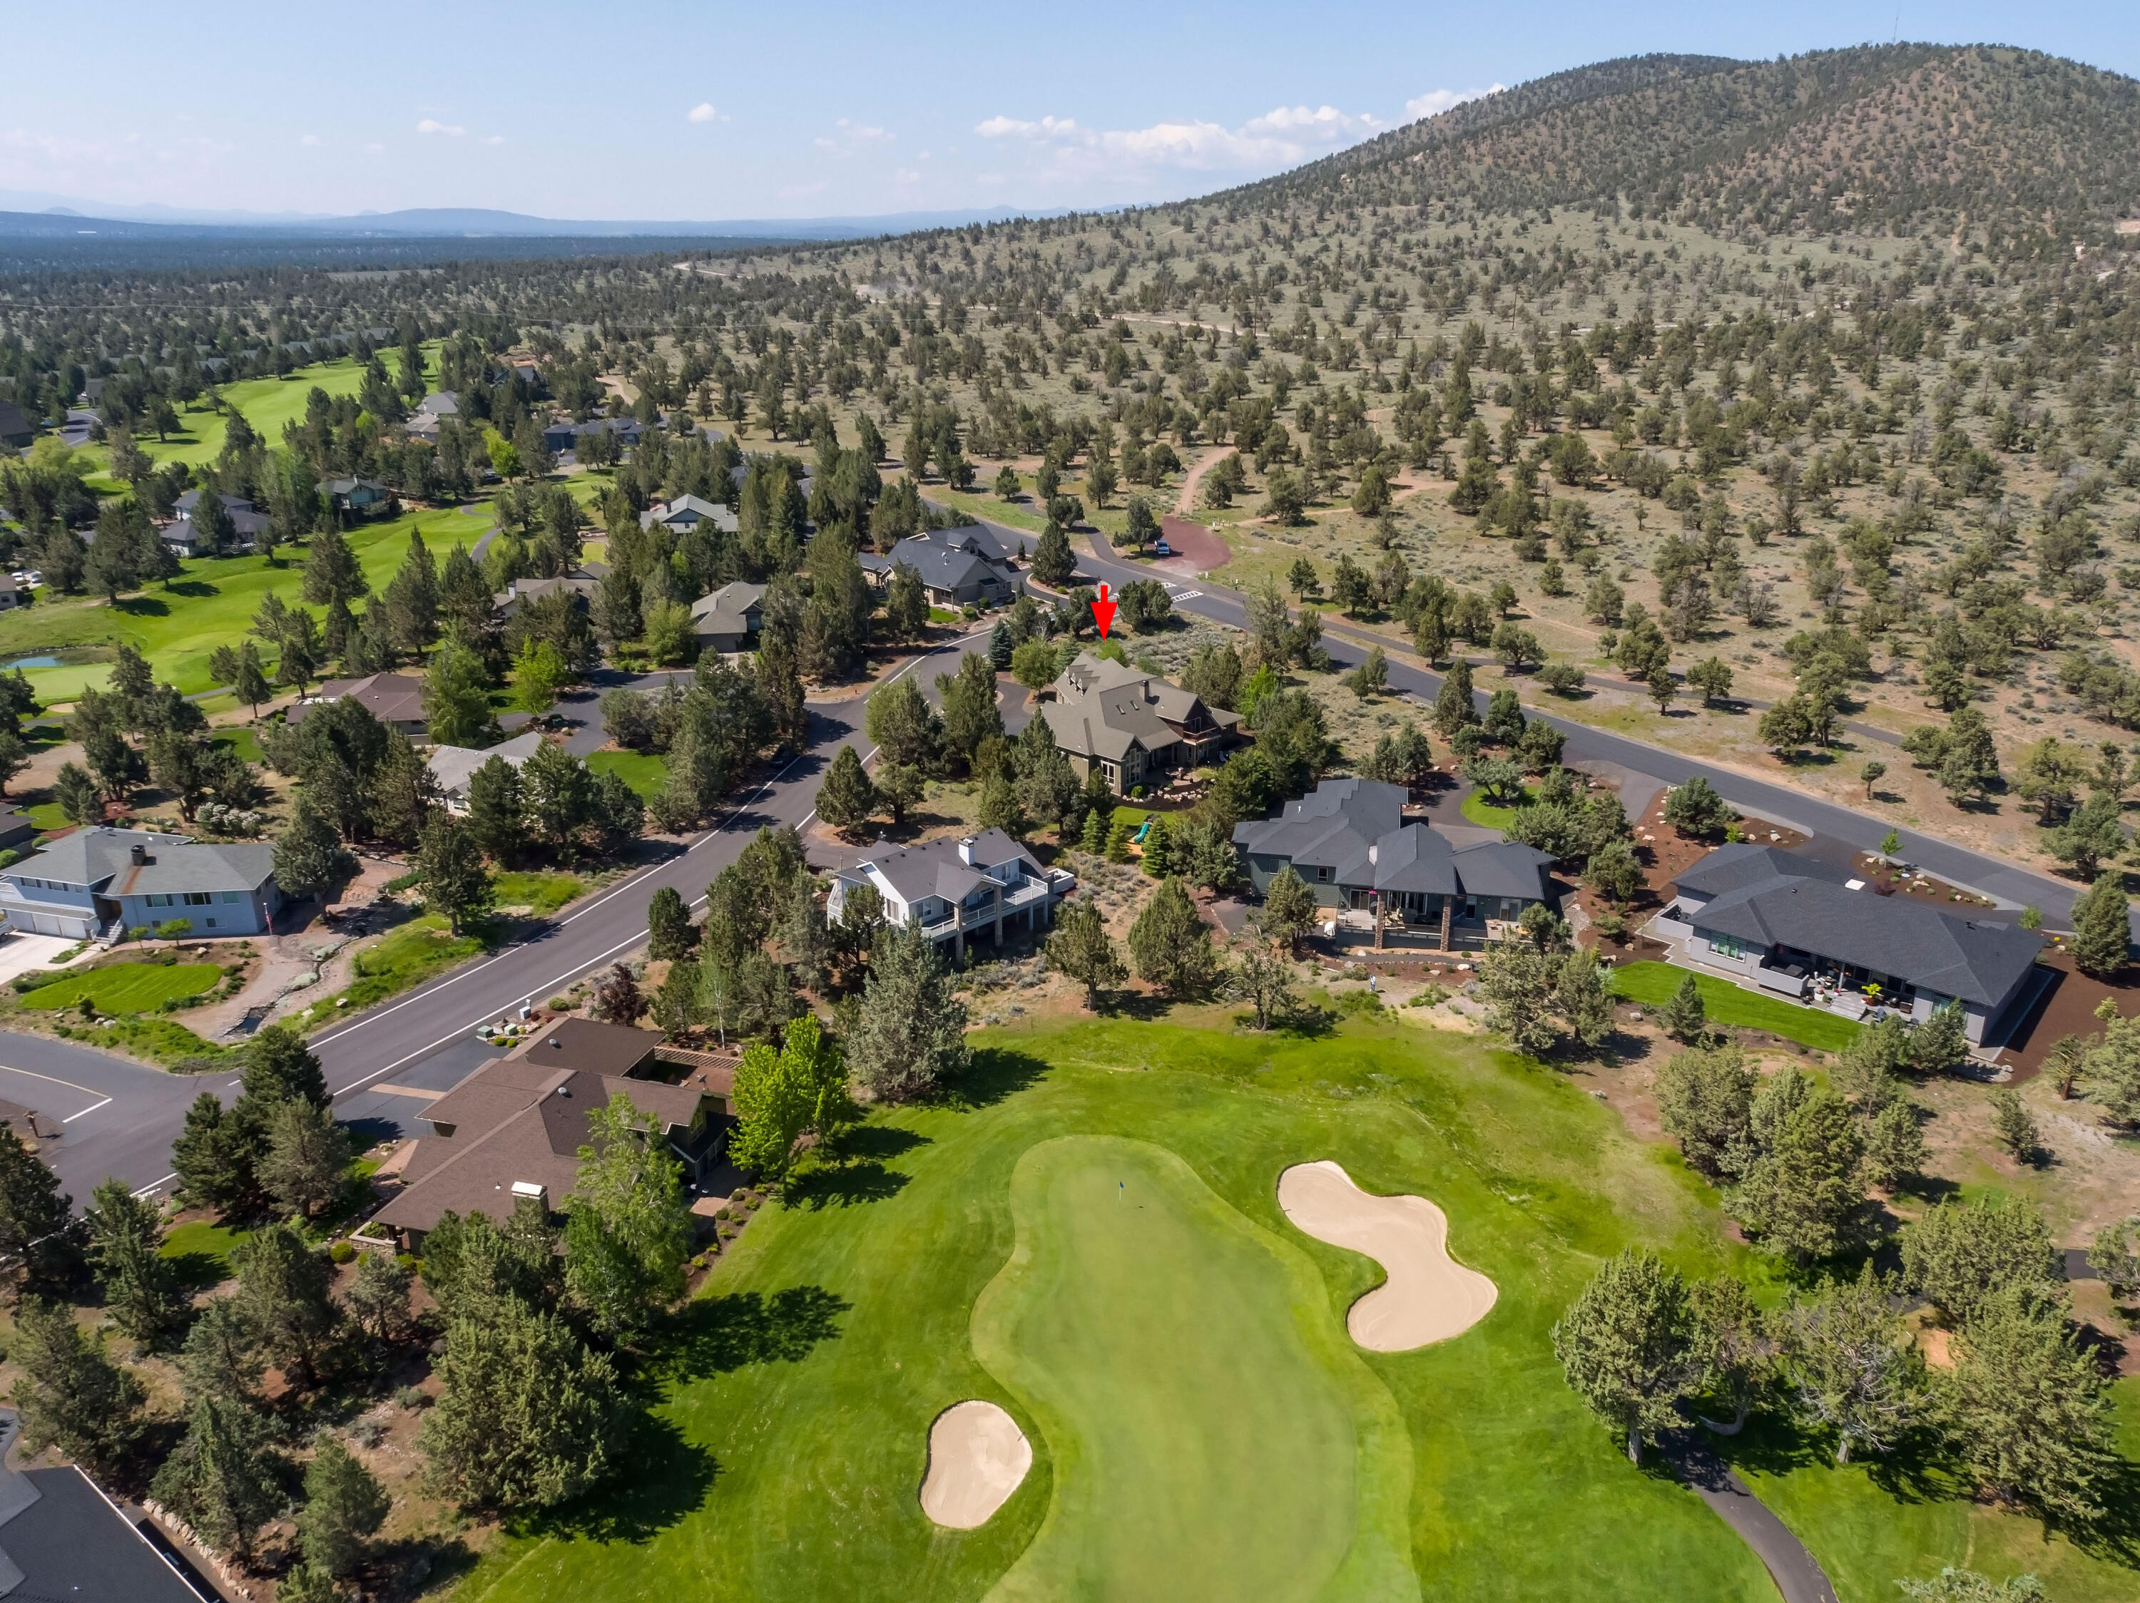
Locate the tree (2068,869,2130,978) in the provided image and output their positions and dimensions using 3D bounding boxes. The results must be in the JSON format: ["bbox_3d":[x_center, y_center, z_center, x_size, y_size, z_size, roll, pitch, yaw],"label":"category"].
[{"bbox_3d":[84.999,9.959,122.371,4.848,9.426,4.848,0,22,0],"label":"tree"}]

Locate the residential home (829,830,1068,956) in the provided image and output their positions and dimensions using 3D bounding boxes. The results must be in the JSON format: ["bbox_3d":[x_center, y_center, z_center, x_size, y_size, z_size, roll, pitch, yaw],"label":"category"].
[{"bbox_3d":[-11.753,7.318,133.699,18.700,8.000,14.500,-18,28,-38],"label":"residential home"}]

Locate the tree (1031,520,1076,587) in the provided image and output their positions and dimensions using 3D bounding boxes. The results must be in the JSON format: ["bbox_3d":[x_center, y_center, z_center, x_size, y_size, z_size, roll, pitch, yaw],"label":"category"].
[{"bbox_3d":[-2.996,-43.962,259.343,7.656,10.902,7.656,0,22,0],"label":"tree"}]

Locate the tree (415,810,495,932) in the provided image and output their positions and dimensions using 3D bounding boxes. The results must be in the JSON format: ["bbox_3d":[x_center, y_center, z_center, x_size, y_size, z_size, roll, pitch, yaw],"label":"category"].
[{"bbox_3d":[-55.318,6.408,133.455,6.566,11.873,6.566,0,22,0],"label":"tree"}]

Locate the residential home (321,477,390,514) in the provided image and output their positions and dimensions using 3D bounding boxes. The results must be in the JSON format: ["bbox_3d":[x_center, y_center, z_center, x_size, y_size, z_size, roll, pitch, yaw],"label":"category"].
[{"bbox_3d":[-159.210,-67.830,329.180,14.500,6.500,12.500,-8,23,-19],"label":"residential home"}]

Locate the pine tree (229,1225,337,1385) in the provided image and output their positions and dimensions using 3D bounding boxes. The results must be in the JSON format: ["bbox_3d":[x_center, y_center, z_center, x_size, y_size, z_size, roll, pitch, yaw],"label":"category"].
[{"bbox_3d":[-43.880,28.230,82.890,5.890,10.640,5.890,0,21,0],"label":"pine tree"}]

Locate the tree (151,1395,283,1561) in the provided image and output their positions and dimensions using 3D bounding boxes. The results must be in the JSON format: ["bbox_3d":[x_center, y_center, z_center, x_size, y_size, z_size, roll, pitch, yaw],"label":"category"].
[{"bbox_3d":[-39.530,31.840,69.520,5.640,10.040,5.640,0,21,0],"label":"tree"}]

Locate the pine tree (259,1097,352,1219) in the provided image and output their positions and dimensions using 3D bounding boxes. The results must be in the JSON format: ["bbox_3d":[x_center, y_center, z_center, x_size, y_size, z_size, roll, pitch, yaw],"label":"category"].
[{"bbox_3d":[-49.920,23.350,96.960,5.830,8.530,5.830,0,21,0],"label":"pine tree"}]

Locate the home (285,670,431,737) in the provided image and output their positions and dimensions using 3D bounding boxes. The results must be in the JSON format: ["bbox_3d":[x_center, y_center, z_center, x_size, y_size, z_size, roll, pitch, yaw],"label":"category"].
[{"bbox_3d":[-87.700,-11.790,186.600,18.500,6.000,14.000,0,21,0],"label":"home"}]

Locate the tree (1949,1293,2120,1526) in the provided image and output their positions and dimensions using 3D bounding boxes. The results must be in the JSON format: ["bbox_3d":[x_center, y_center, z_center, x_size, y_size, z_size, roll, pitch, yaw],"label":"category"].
[{"bbox_3d":[47.430,29.300,72.510,7.850,12.600,7.850,0,21,0],"label":"tree"}]

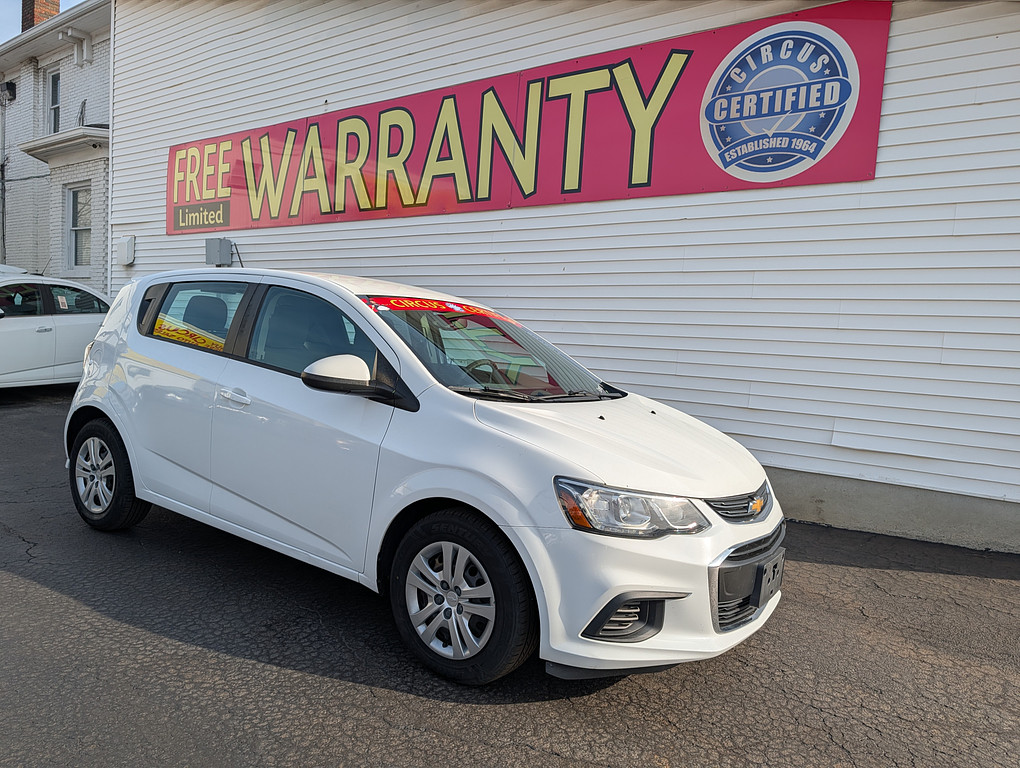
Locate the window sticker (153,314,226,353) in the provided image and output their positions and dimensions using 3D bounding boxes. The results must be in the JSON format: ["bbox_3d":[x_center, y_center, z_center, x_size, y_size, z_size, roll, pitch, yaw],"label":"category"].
[{"bbox_3d":[-1.651,-0.262,3.613,0.600,0.135,0.015,10,-11,33],"label":"window sticker"}]

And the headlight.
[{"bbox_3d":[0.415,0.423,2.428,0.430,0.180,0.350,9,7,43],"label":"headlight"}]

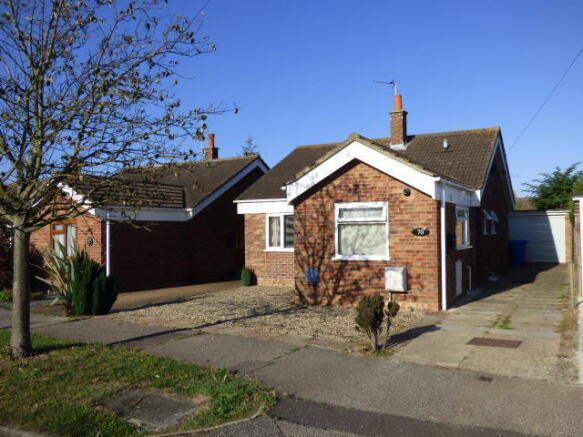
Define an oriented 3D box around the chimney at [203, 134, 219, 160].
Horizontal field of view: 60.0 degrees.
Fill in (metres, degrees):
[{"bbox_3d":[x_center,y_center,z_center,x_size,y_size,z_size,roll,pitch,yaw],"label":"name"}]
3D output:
[{"bbox_3d":[-3.473,-3.081,22.086,0.500,1.150,0.500,-1,-1,30],"label":"chimney"}]

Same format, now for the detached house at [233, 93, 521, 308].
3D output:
[{"bbox_3d":[2.481,-0.827,16.429,7.600,5.700,11.900,-1,-1,30],"label":"detached house"}]

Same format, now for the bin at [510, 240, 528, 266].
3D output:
[{"bbox_3d":[9.301,1.371,20.585,0.580,1.060,0.700,-1,-1,30],"label":"bin"}]

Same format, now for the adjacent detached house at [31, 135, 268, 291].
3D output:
[{"bbox_3d":[-5.568,-0.518,20.876,7.600,5.600,12.000,-1,-1,30],"label":"adjacent detached house"}]

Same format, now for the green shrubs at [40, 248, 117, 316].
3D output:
[{"bbox_3d":[-4.433,1.302,10.614,1.380,1.330,1.100,0,-1,0],"label":"green shrubs"}]

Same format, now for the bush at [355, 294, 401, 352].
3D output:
[{"bbox_3d":[1.159,1.380,6.758,0.560,0.720,0.460,0,-1,0],"label":"bush"}]

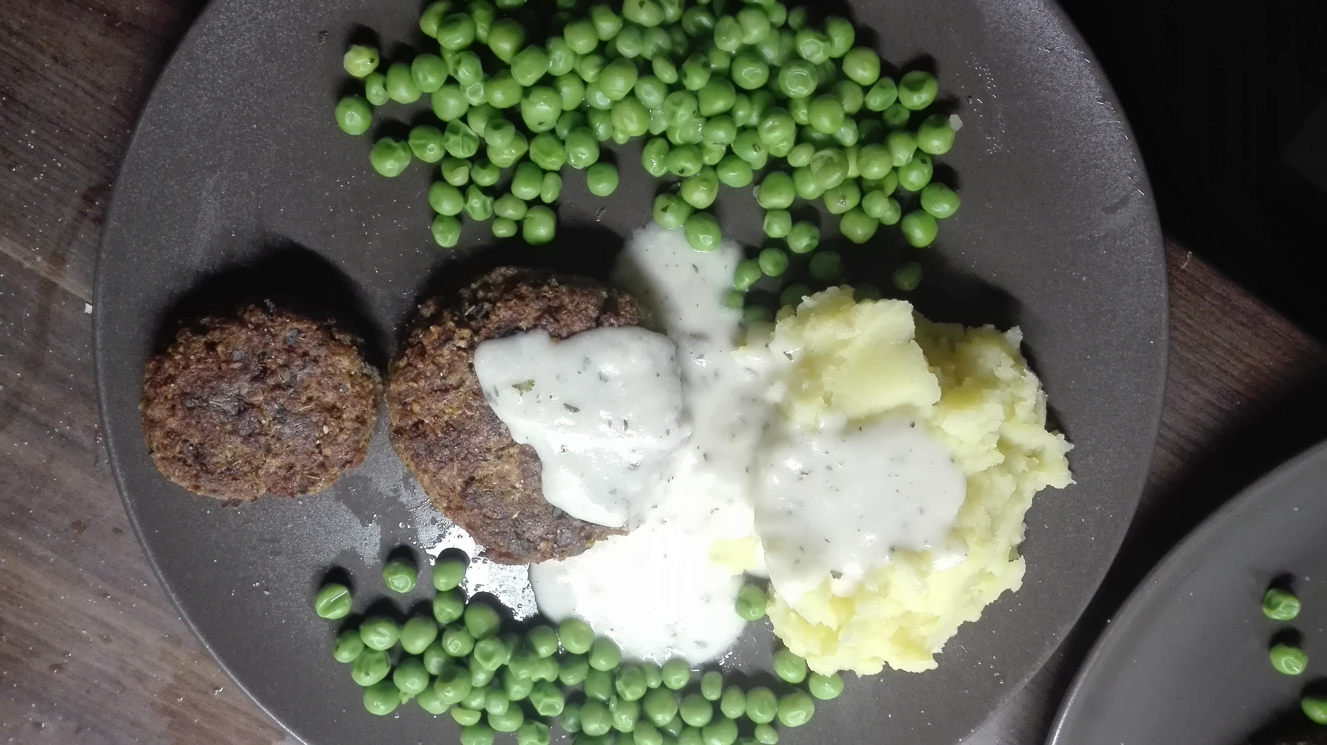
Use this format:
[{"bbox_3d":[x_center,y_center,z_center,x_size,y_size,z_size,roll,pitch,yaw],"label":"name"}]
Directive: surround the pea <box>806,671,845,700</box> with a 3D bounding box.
[{"bbox_3d":[0.043,0.083,0.254,0.010,0.009,0.009,0,101,-1],"label":"pea"}]

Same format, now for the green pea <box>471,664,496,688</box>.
[{"bbox_3d":[-0.046,0.075,0.238,0.008,0.007,0.008,0,83,-1],"label":"green pea"}]

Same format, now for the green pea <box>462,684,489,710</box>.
[{"bbox_3d":[-0.047,0.081,0.236,0.007,0.007,0.007,0,82,0],"label":"green pea"}]

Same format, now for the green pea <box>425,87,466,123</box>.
[{"bbox_3d":[-0.050,-0.063,0.223,0.009,0.008,0.009,0,102,-2],"label":"green pea"}]

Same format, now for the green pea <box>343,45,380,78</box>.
[{"bbox_3d":[-0.082,-0.084,0.256,0.010,0.009,0.009,0,83,-1],"label":"green pea"}]

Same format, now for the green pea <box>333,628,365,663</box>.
[{"bbox_3d":[-0.086,0.075,0.259,0.009,0.009,0.009,0,101,-2],"label":"green pea"}]

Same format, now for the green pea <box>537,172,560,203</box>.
[{"bbox_3d":[-0.027,-0.045,0.230,0.005,0.006,0.008,11,101,-4],"label":"green pea"}]

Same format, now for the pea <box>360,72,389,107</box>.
[{"bbox_3d":[-0.067,-0.066,0.222,0.007,0.007,0.008,0,102,-2],"label":"pea"}]

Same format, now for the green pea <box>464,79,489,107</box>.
[{"bbox_3d":[-0.045,-0.066,0.225,0.007,0.007,0.007,0,102,-2],"label":"green pea"}]

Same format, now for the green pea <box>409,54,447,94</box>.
[{"bbox_3d":[-0.056,-0.072,0.228,0.009,0.009,0.009,0,101,-2],"label":"green pea"}]

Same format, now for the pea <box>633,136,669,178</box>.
[{"bbox_3d":[-0.002,-0.058,0.256,0.008,0.009,0.011,0,82,0],"label":"pea"}]

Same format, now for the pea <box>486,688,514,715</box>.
[{"bbox_3d":[-0.045,0.090,0.259,0.007,0.007,0.007,0,101,-2],"label":"pea"}]

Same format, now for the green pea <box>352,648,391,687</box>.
[{"bbox_3d":[-0.076,0.077,0.248,0.010,0.010,0.010,0,101,-1],"label":"green pea"}]

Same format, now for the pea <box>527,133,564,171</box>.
[{"bbox_3d":[-0.028,-0.052,0.226,0.009,0.009,0.009,0,102,-2],"label":"pea"}]

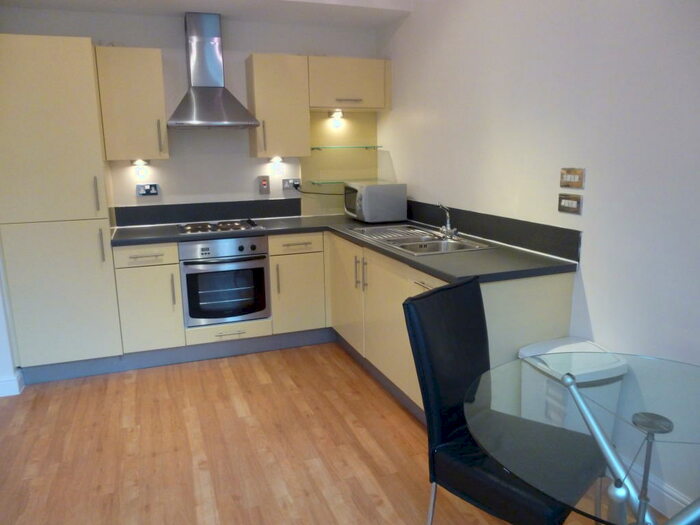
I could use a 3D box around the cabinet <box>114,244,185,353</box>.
[{"bbox_3d":[-1.411,0.182,3.591,0.390,0.721,0.577,-5,13,-21],"label":"cabinet"}]

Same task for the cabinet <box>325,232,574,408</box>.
[{"bbox_3d":[0.447,0.299,3.107,0.611,0.797,1.700,-5,13,-20],"label":"cabinet"}]

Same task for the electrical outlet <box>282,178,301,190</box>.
[{"bbox_3d":[-0.474,-0.634,4.136,0.145,0.086,0.013,-5,13,-20],"label":"electrical outlet"}]

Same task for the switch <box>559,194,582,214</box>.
[{"bbox_3d":[1.032,-0.274,2.376,0.012,0.086,0.145,-5,13,-21],"label":"switch"}]

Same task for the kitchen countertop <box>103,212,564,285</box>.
[{"bbox_3d":[-0.333,-0.104,3.040,2.081,0.040,2.322,-5,13,-20],"label":"kitchen countertop"}]

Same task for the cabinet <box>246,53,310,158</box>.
[{"bbox_3d":[-0.538,-1.156,3.815,0.406,0.708,0.303,-5,13,-21],"label":"cabinet"}]

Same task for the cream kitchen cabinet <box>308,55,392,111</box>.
[{"bbox_3d":[-0.053,-1.377,3.976,0.650,0.360,0.323,-5,13,-20],"label":"cream kitchen cabinet"}]

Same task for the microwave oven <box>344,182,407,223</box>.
[{"bbox_3d":[0.192,-0.484,4.002,0.345,0.275,0.453,-5,13,-20],"label":"microwave oven"}]

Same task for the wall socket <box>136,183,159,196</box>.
[{"bbox_3d":[-1.506,-0.539,3.761,0.145,0.084,0.013,-5,13,-20],"label":"wall socket"}]

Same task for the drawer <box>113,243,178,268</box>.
[{"bbox_3d":[-1.393,-0.090,3.476,0.390,0.139,0.460,-5,13,-21],"label":"drawer"}]

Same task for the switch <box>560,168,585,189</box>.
[{"bbox_3d":[1.031,-0.388,2.351,0.012,0.088,0.145,-5,13,-21],"label":"switch"}]

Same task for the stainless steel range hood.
[{"bbox_3d":[-0.993,-1.325,3.536,0.598,0.763,0.490,-5,13,-20],"label":"stainless steel range hood"}]

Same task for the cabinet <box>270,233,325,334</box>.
[{"bbox_3d":[-0.480,0.097,3.942,0.406,0.721,0.577,-5,13,-21],"label":"cabinet"}]

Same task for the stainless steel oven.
[{"bbox_3d":[-0.934,0.086,3.734,0.595,0.598,0.560,-5,13,-20],"label":"stainless steel oven"}]

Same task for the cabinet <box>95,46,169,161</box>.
[{"bbox_3d":[-1.474,-1.070,3.461,0.389,0.708,0.303,-5,13,-21],"label":"cabinet"}]

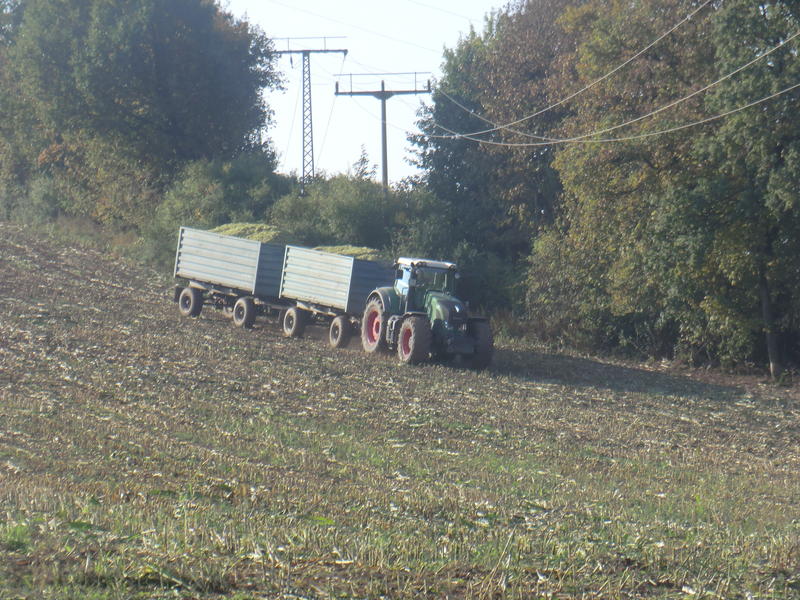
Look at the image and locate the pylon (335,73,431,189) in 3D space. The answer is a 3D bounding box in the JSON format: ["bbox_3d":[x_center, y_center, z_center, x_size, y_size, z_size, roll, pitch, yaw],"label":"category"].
[{"bbox_3d":[-0.530,-3.950,174.000,3.650,9.200,0.350,-1,0,-3],"label":"pylon"}]

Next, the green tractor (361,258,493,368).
[{"bbox_3d":[1.051,0.432,150.002,2.700,3.220,5.200,5,4,-24],"label":"green tractor"}]

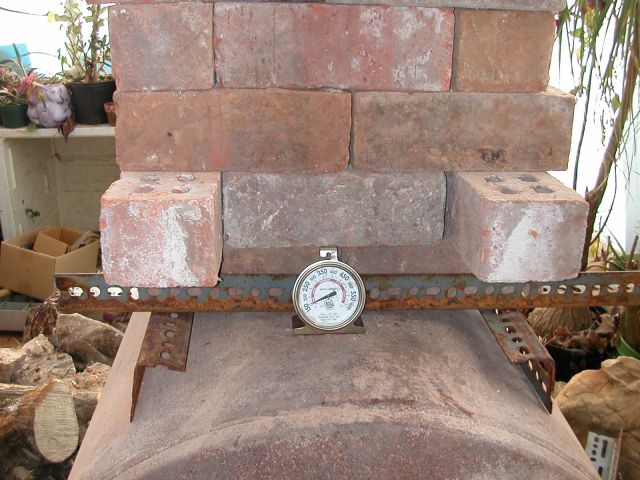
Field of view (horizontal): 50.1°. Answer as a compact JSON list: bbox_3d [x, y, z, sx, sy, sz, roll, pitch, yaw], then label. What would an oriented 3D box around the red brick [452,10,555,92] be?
[{"bbox_3d":[0.156,-0.202,0.709,0.087,0.071,0.204,-1,19,-5],"label":"red brick"}]

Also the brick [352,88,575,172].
[{"bbox_3d":[0.127,-0.112,0.663,0.202,0.071,0.089,-1,19,-5],"label":"brick"}]

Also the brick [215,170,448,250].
[{"bbox_3d":[0.011,-0.042,0.670,0.203,0.071,0.089,-1,19,-6],"label":"brick"}]

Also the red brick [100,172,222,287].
[{"bbox_3d":[-0.132,-0.031,0.629,0.086,0.071,0.204,0,19,-4],"label":"red brick"}]

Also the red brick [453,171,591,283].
[{"bbox_3d":[0.168,-0.032,0.652,0.083,0.071,0.204,0,19,-4],"label":"red brick"}]

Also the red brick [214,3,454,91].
[{"bbox_3d":[0.010,-0.182,0.642,0.208,0.071,0.089,-1,19,-6],"label":"red brick"}]

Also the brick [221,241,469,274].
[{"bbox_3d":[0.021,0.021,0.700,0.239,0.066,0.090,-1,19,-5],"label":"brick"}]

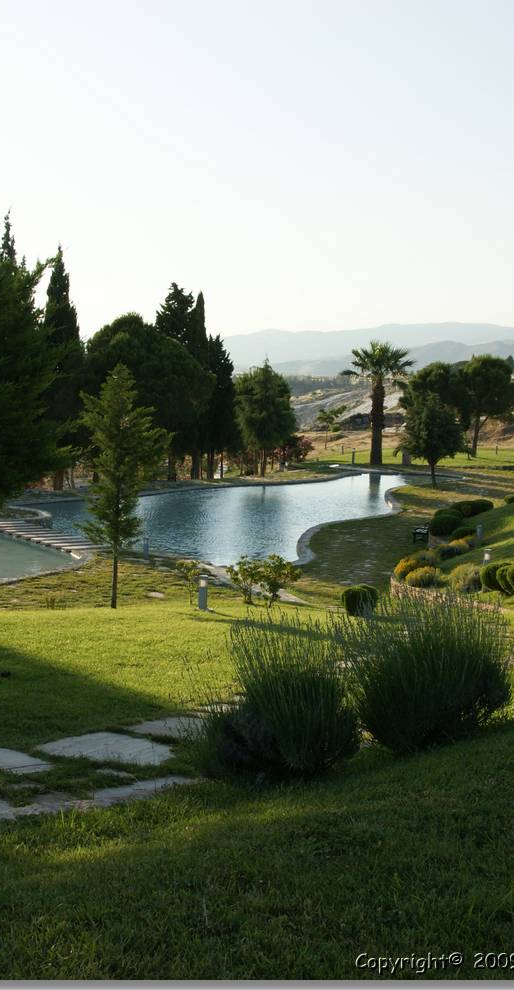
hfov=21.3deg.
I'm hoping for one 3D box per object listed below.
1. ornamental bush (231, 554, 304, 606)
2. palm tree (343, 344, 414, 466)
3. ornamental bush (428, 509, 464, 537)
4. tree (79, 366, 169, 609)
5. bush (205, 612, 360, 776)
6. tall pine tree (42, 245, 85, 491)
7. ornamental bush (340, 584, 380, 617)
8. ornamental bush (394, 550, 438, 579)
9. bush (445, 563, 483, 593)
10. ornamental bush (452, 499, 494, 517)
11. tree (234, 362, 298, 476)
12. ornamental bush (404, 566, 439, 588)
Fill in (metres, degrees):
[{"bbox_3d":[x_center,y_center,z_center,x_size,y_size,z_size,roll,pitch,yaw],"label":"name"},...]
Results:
[{"bbox_3d":[0.211,1.759,28.000,1.440,1.104,1.080,0,6,0],"label":"ornamental bush"},{"bbox_3d":[6.487,-4.993,74.000,3.800,6.700,3.800,0,6,0],"label":"palm tree"},{"bbox_3d":[5.944,0.933,43.000,1.142,0.890,1.142,0,6,0],"label":"ornamental bush"},{"bbox_3d":[-2.765,-0.164,28.500,1.954,4.943,1.954,0,6,0],"label":"tree"},{"bbox_3d":[0.139,1.175,8.000,0.912,0.849,0.912,0,6,0],"label":"bush"},{"bbox_3d":[-8.848,-5.770,62.500,1.928,11.139,1.928,0,6,0],"label":"tall pine tree"},{"bbox_3d":[1.768,1.819,23.500,0.685,0.564,0.650,0,6,4],"label":"ornamental bush"},{"bbox_3d":[3.957,1.772,34.000,1.107,0.658,0.941,0,6,0],"label":"ornamental bush"},{"bbox_3d":[3.333,1.328,21.999,0.603,0.457,0.603,1,6,9],"label":"bush"},{"bbox_3d":[6.949,0.501,44.007,1.320,0.754,1.122,1,6,9],"label":"ornamental bush"},{"bbox_3d":[0.468,-3.824,70.006,3.239,5.998,3.239,0,6,0],"label":"tree"},{"bbox_3d":[2.956,1.466,24.500,0.640,0.400,0.620,0,6,0],"label":"ornamental bush"}]

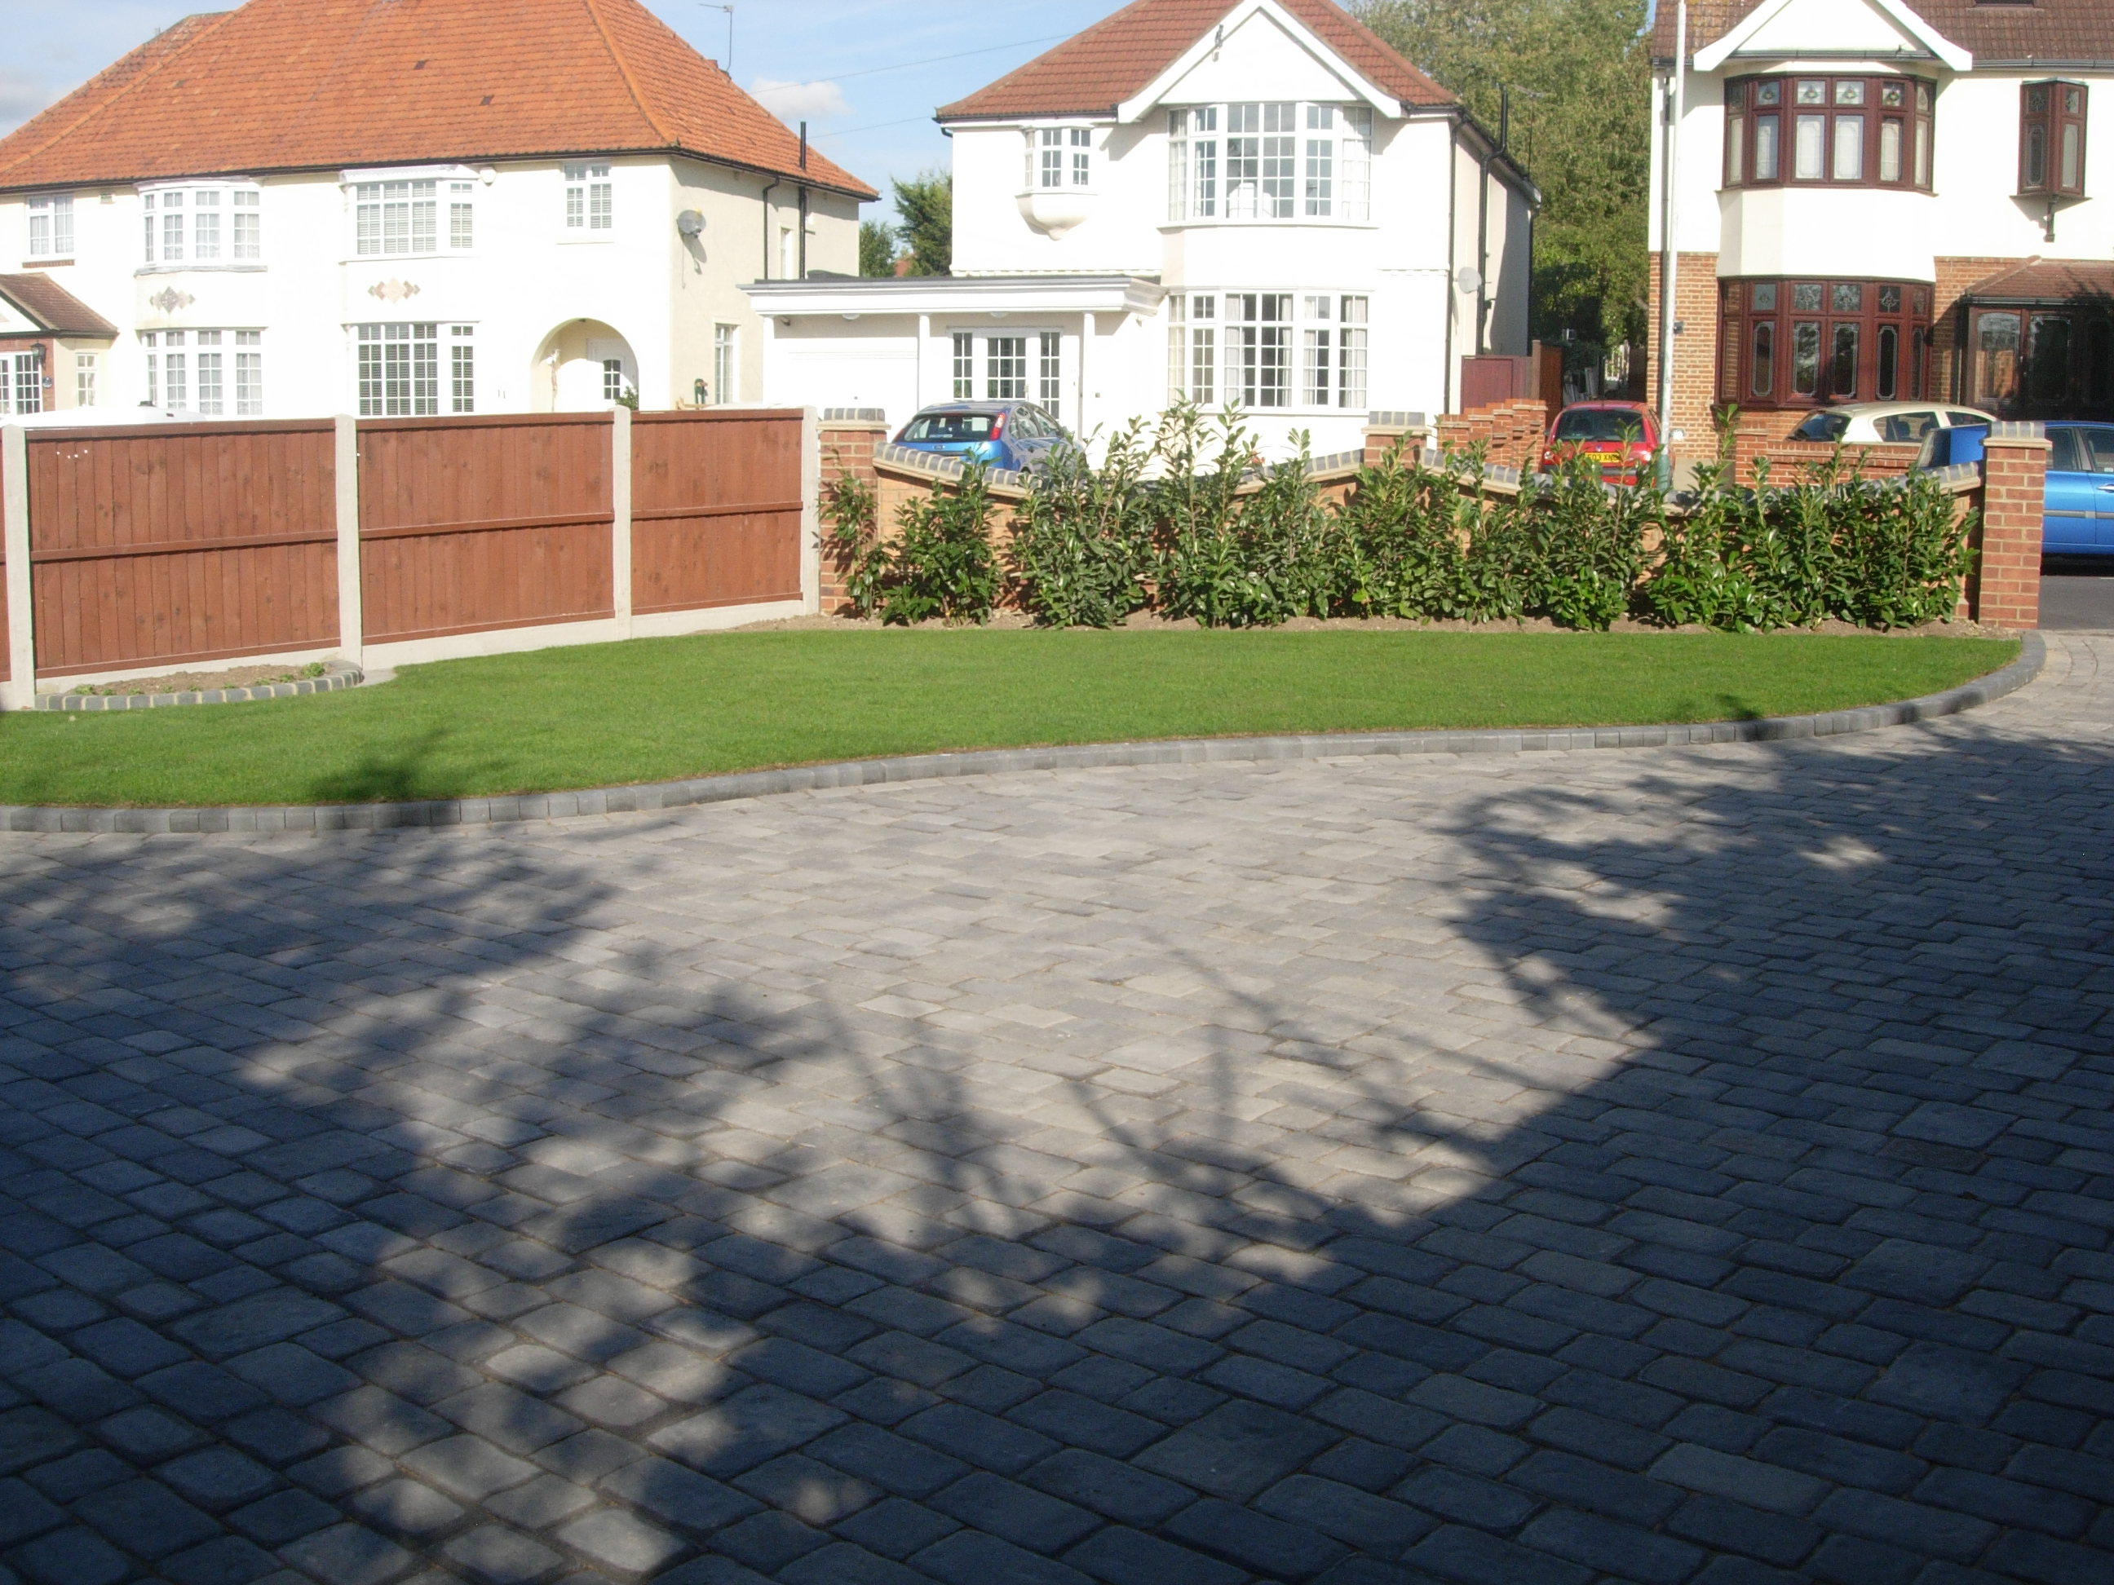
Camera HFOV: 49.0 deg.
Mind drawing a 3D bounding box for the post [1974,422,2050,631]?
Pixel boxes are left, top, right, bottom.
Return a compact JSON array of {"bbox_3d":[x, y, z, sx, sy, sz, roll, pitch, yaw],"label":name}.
[{"bbox_3d":[5.390,-1.500,13.080,0.390,1.180,0.390,3,9,17],"label":"post"}]

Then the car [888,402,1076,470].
[{"bbox_3d":[-0.830,-4.360,30.400,1.740,1.450,4.170,3,9,17],"label":"car"}]

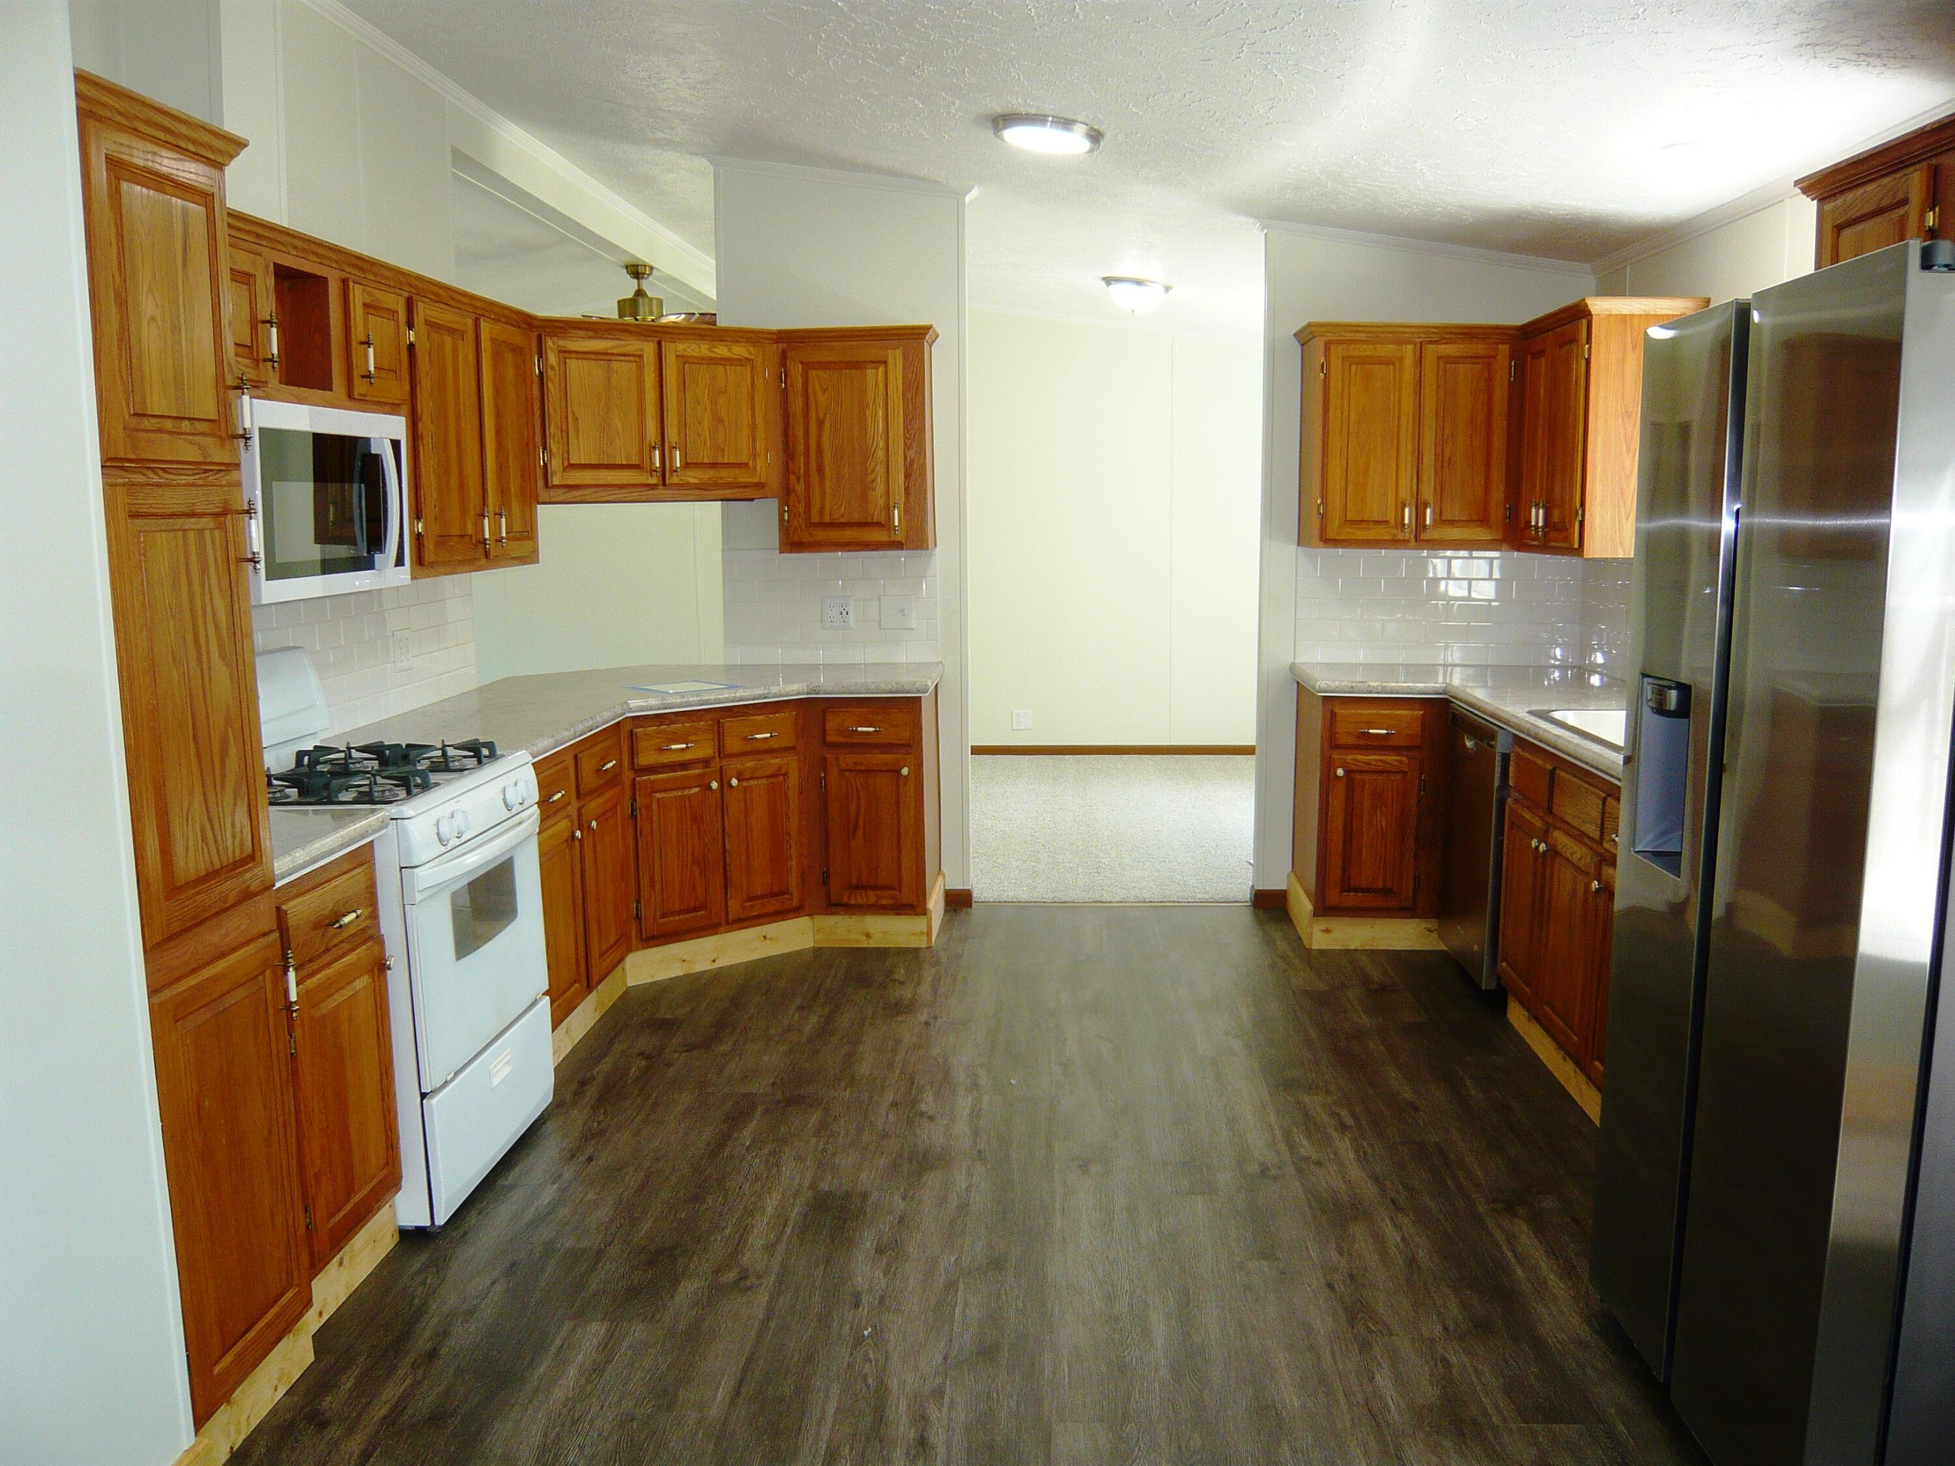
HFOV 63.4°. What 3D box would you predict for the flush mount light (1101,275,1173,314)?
[{"bbox_3d":[0.746,-2.046,7.396,0.332,0.124,0.332,8,9,2],"label":"flush mount light"}]

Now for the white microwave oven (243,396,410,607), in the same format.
[{"bbox_3d":[-1.544,-0.504,3.441,0.386,0.396,0.738,0,8,3],"label":"white microwave oven"}]

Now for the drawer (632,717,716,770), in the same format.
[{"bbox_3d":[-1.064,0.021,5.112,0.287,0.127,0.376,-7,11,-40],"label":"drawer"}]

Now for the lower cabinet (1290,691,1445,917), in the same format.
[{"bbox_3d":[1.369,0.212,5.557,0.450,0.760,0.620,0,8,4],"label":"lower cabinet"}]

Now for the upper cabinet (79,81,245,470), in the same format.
[{"bbox_3d":[-1.487,-0.660,2.410,0.620,0.520,0.430,0,8,4],"label":"upper cabinet"}]

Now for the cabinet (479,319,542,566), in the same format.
[{"bbox_3d":[-1.500,-0.824,4.539,0.337,0.673,0.426,0,8,3],"label":"cabinet"}]

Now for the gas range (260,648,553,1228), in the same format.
[{"bbox_3d":[-1.390,0.422,3.538,0.668,1.158,0.762,0,8,3],"label":"gas range"}]

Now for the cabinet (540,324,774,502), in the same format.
[{"bbox_3d":[-1.122,-1.055,5.243,0.940,0.575,0.340,-8,11,-42],"label":"cabinet"}]

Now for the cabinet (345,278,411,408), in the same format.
[{"bbox_3d":[-1.559,-0.919,3.754,0.330,0.275,0.320,0,8,4],"label":"cabinet"}]

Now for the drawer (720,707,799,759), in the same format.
[{"bbox_3d":[-0.840,-0.019,5.339,0.300,0.130,0.450,-7,11,-38],"label":"drawer"}]

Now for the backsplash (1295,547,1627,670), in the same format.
[{"bbox_3d":[1.657,-0.430,5.502,1.020,0.432,0.446,0,8,3],"label":"backsplash"}]

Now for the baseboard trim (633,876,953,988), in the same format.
[{"bbox_3d":[-0.610,0.670,5.461,0.931,0.104,1.049,0,8,3],"label":"baseboard trim"}]

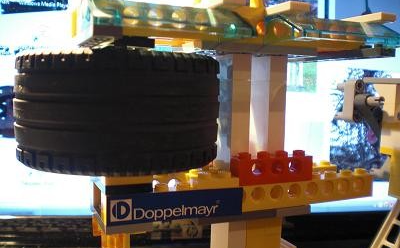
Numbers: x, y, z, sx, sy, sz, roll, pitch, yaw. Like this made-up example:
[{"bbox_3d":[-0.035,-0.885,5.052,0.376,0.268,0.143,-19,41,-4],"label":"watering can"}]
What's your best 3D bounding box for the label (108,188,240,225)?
[{"bbox_3d":[-0.007,0.028,0.148,0.049,0.010,0.001,0,6,-24],"label":"label"}]

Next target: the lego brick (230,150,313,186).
[{"bbox_3d":[0.027,0.016,0.167,0.032,0.011,0.008,-1,6,-24],"label":"lego brick"}]

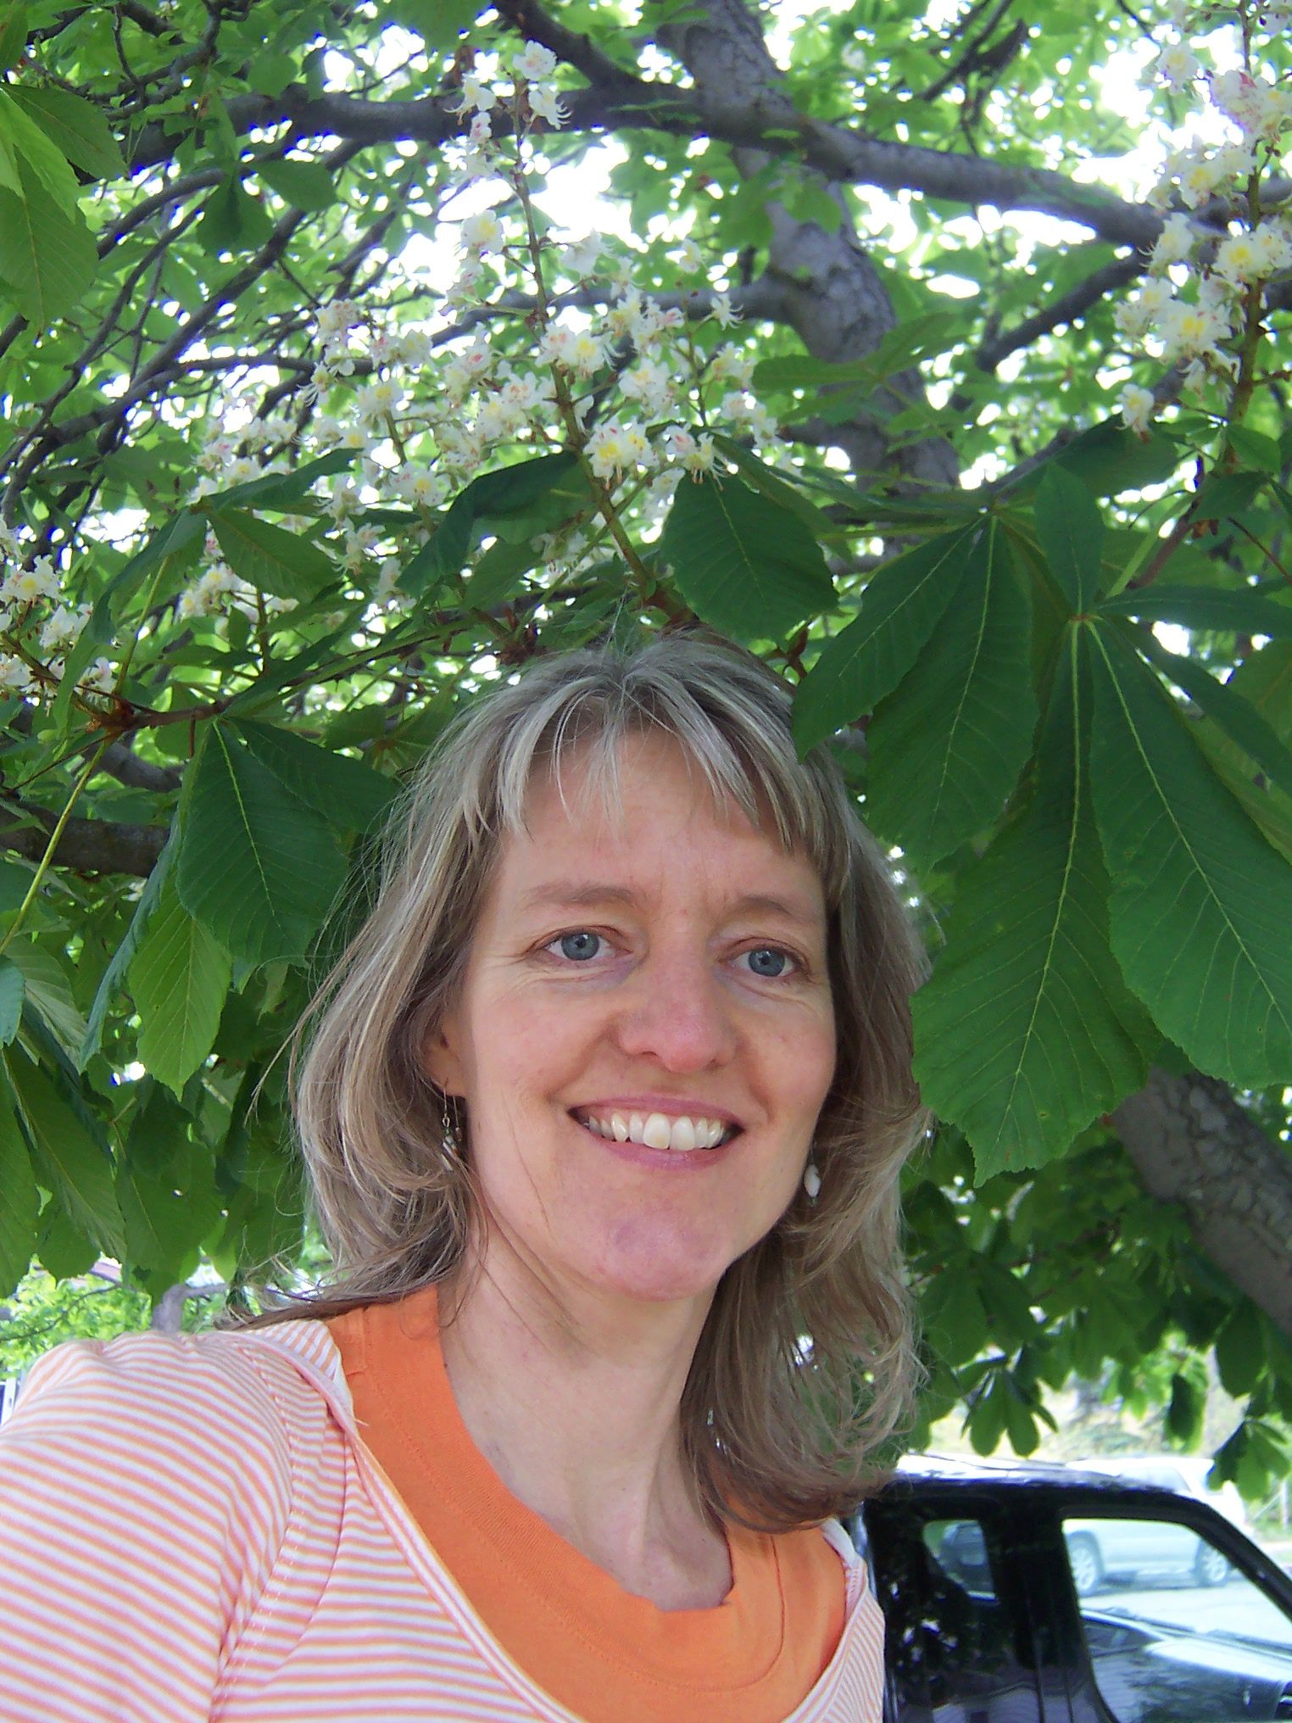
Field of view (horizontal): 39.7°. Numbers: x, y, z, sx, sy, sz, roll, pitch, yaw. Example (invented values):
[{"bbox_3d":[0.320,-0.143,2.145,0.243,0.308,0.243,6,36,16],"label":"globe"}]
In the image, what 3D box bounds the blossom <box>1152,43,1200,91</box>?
[{"bbox_3d":[0.273,-0.408,0.920,0.025,0.026,0.024,-5,-20,14],"label":"blossom"}]

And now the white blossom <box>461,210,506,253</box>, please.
[{"bbox_3d":[-0.074,-0.285,0.810,0.020,0.019,0.019,-3,-18,16],"label":"white blossom"}]

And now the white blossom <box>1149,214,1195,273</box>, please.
[{"bbox_3d":[0.264,-0.311,0.900,0.024,0.030,0.024,-8,-20,22],"label":"white blossom"}]

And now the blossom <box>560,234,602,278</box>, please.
[{"bbox_3d":[-0.030,-0.277,0.820,0.019,0.020,0.019,8,-18,-18],"label":"blossom"}]

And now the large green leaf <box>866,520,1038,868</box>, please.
[{"bbox_3d":[0.113,-0.061,0.660,0.059,0.130,0.032,8,-14,6],"label":"large green leaf"}]

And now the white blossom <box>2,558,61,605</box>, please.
[{"bbox_3d":[-0.336,-0.153,0.980,0.031,0.027,0.026,2,-19,-6],"label":"white blossom"}]

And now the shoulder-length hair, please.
[{"bbox_3d":[-0.020,0.076,0.650,0.250,0.315,0.240,7,-13,-18],"label":"shoulder-length hair"}]

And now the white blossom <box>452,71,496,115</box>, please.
[{"bbox_3d":[-0.081,-0.360,0.840,0.019,0.020,0.020,15,-21,-37],"label":"white blossom"}]

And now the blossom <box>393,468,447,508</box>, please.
[{"bbox_3d":[-0.111,-0.183,0.880,0.025,0.019,0.019,2,-17,0],"label":"blossom"}]

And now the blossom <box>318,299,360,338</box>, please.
[{"bbox_3d":[-0.188,-0.333,1.100,0.027,0.025,0.025,0,-19,0],"label":"blossom"}]

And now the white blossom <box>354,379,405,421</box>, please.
[{"bbox_3d":[-0.131,-0.226,0.880,0.024,0.021,0.019,3,-17,-3],"label":"white blossom"}]

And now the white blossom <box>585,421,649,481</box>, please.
[{"bbox_3d":[-0.015,-0.206,0.900,0.033,0.030,0.026,0,-19,0],"label":"white blossom"}]

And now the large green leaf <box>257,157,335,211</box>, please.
[{"bbox_3d":[-0.323,-0.624,1.650,0.072,0.050,0.045,0,-19,0],"label":"large green leaf"}]

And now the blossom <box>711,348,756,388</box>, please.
[{"bbox_3d":[0.044,-0.248,0.900,0.022,0.020,0.019,-10,-20,33],"label":"blossom"}]

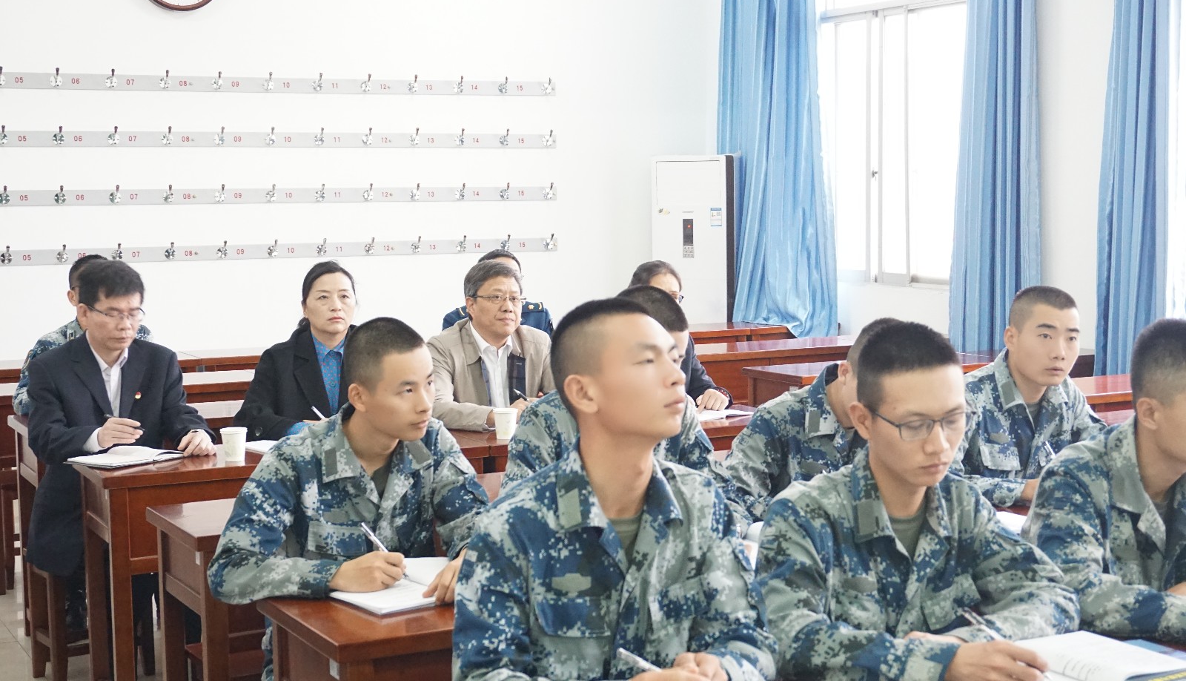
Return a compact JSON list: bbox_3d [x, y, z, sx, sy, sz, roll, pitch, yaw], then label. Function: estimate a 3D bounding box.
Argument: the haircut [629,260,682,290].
[{"bbox_3d":[0.215,-0.200,5.950,0.170,0.170,0.210,-5,7,-42],"label":"haircut"}]

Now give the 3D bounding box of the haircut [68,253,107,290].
[{"bbox_3d":[-1.926,-0.263,6.422,0.170,0.140,0.200,-3,5,-29],"label":"haircut"}]

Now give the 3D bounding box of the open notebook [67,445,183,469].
[{"bbox_3d":[-1.392,0.341,5.025,0.210,0.030,0.295,2,6,35],"label":"open notebook"}]

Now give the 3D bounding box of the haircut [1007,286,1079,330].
[{"bbox_3d":[1.168,-0.078,4.350,0.170,0.127,0.200,-3,5,-29],"label":"haircut"}]

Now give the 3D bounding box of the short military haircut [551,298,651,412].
[{"bbox_3d":[0.020,0.022,2.630,0.185,0.165,0.160,-7,0,35],"label":"short military haircut"}]

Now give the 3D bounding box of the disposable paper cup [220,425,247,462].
[{"bbox_3d":[-1.036,0.302,4.836,0.078,0.088,0.078,-1,5,0],"label":"disposable paper cup"}]

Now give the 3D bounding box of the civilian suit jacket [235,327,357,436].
[{"bbox_3d":[-0.857,0.255,5.503,0.550,0.620,0.420,-2,5,-20],"label":"civilian suit jacket"}]

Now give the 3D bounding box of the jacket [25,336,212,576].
[{"bbox_3d":[-1.486,0.354,5.228,0.535,0.730,0.570,-3,5,-29],"label":"jacket"}]

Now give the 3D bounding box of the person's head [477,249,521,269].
[{"bbox_3d":[-0.360,-0.229,6.400,0.170,0.240,0.200,-3,8,-26],"label":"person's head"}]

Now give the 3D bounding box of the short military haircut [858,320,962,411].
[{"bbox_3d":[0.507,0.043,2.700,0.165,0.145,0.190,-3,21,-29],"label":"short military haircut"}]

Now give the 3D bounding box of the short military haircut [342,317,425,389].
[{"bbox_3d":[-0.425,0.024,3.400,0.190,0.140,0.160,4,7,44],"label":"short military haircut"}]

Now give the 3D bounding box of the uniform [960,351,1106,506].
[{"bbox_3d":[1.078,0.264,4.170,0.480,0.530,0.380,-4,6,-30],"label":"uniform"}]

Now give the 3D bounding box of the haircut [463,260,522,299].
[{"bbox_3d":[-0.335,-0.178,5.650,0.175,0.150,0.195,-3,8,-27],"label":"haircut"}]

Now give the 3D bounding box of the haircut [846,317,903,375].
[{"bbox_3d":[0.661,0.017,3.820,0.165,0.145,0.190,-4,24,-30],"label":"haircut"}]

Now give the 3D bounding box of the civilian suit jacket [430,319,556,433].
[{"bbox_3d":[-0.339,0.242,5.867,0.560,0.630,0.600,-3,5,-29],"label":"civilian suit jacket"}]

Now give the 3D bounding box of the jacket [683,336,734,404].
[{"bbox_3d":[0.211,0.239,5.957,0.520,0.620,0.440,-3,6,-28],"label":"jacket"}]

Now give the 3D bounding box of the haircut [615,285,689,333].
[{"bbox_3d":[0.128,-0.052,3.650,0.165,0.150,0.190,-4,21,-33],"label":"haircut"}]

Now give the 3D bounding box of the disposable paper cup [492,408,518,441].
[{"bbox_3d":[-0.273,0.260,5.226,0.078,0.088,0.078,-1,5,0],"label":"disposable paper cup"}]

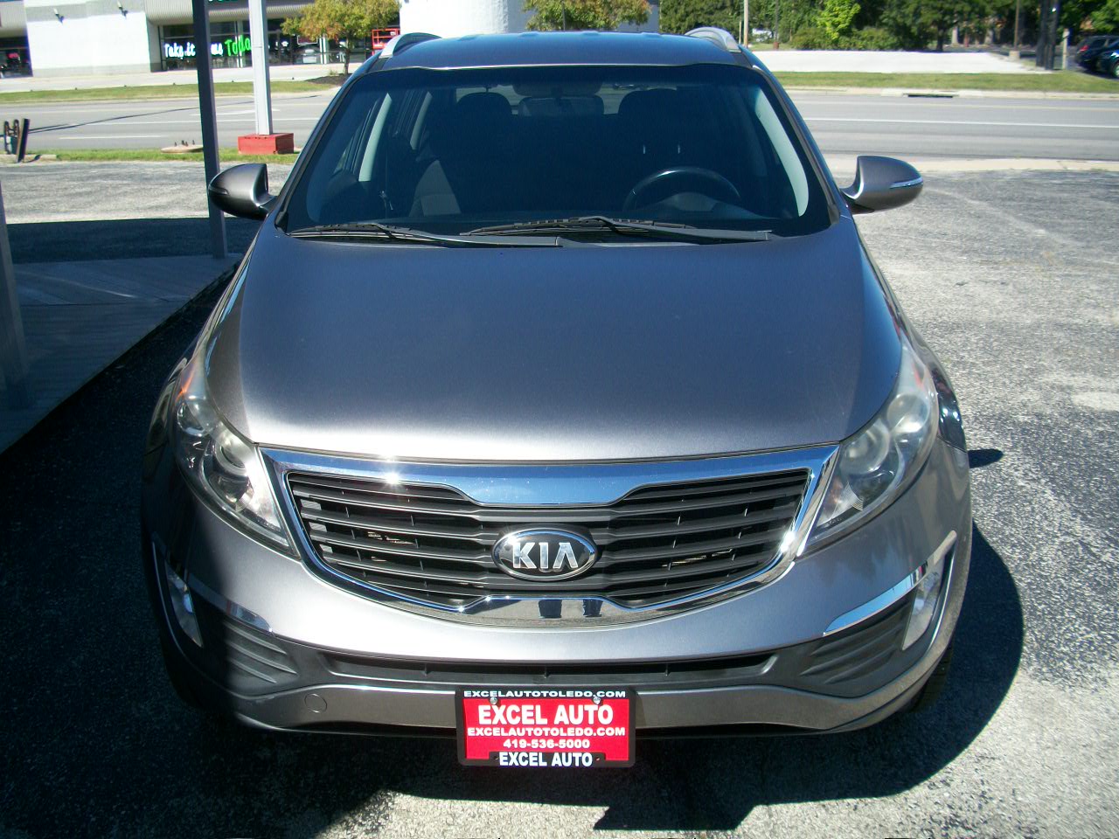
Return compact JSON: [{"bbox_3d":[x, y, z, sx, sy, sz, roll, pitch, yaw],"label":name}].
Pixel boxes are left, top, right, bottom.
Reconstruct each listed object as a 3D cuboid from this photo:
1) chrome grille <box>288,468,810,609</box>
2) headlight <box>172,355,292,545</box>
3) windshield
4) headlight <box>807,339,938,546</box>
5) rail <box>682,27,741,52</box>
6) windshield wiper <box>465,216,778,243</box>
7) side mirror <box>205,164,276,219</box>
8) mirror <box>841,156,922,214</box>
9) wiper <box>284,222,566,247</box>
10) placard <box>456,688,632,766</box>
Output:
[{"bbox_3d":[-0.021,0.205,2.016,0.960,0.210,0.190,0,19,1],"label":"chrome grille"},{"bbox_3d":[-0.647,0.058,2.254,0.310,0.270,0.460,0,19,1],"label":"headlight"},{"bbox_3d":[-0.001,-0.770,3.203,1.440,0.140,0.860,0,49,1],"label":"windshield"},{"bbox_3d":[0.612,0.050,2.225,0.310,0.270,0.460,0,19,1],"label":"headlight"},{"bbox_3d":[0.550,-1.457,4.299,0.080,0.100,1.700,0,19,1],"label":"rail"},{"bbox_3d":[0.156,-0.498,2.976,0.800,0.060,0.120,0,19,1],"label":"windshield wiper"},{"bbox_3d":[-0.914,-0.652,3.252,0.230,0.165,0.160,0,19,1],"label":"side mirror"},{"bbox_3d":[0.915,-0.664,3.210,0.230,0.165,0.160,0,19,1],"label":"mirror"},{"bbox_3d":[-0.344,-0.482,2.982,0.710,0.060,0.120,0,19,1],"label":"wiper"},{"bbox_3d":[-0.020,0.540,1.994,0.312,0.160,0.020,0,19,1],"label":"placard"}]

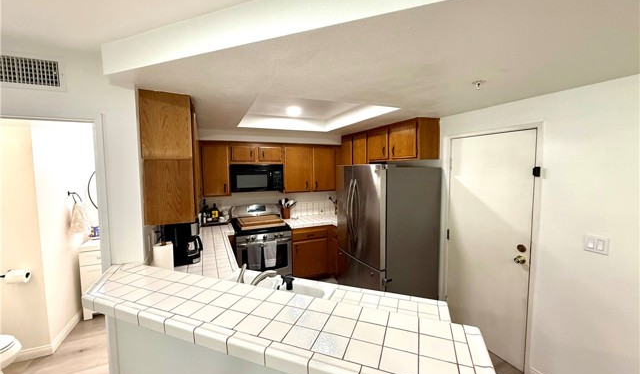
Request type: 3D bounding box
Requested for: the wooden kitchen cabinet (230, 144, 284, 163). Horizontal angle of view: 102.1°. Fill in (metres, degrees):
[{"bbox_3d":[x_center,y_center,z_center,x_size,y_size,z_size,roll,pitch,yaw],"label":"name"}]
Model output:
[{"bbox_3d":[-0.969,-0.499,3.910,0.769,0.307,0.330,-2,5,-24],"label":"wooden kitchen cabinet"}]

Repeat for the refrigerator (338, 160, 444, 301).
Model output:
[{"bbox_3d":[0.740,0.628,3.085,0.857,1.758,0.910,-2,5,-24],"label":"refrigerator"}]

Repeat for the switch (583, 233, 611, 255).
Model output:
[{"bbox_3d":[1.854,0.388,1.739,0.012,0.115,0.118,-2,5,-24],"label":"switch"}]

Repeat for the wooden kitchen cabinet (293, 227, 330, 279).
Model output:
[{"bbox_3d":[-0.254,0.988,4.175,0.612,0.852,0.619,-2,5,-24],"label":"wooden kitchen cabinet"}]

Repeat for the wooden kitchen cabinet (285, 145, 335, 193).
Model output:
[{"bbox_3d":[-0.204,-0.305,4.264,0.903,0.754,0.330,-2,5,-24],"label":"wooden kitchen cabinet"}]

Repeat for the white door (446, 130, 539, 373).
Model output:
[{"bbox_3d":[1.569,0.532,2.457,0.050,2.031,0.770,-2,5,-24],"label":"white door"}]

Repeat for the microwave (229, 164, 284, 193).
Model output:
[{"bbox_3d":[-0.965,-0.130,3.905,0.754,0.398,0.389,-2,5,-24],"label":"microwave"}]

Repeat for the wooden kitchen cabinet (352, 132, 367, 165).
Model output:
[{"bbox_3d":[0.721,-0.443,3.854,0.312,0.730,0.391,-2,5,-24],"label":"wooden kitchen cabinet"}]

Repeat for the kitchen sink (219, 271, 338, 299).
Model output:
[{"bbox_3d":[-0.375,0.806,1.643,0.825,0.220,0.540,1,4,21],"label":"kitchen sink"}]

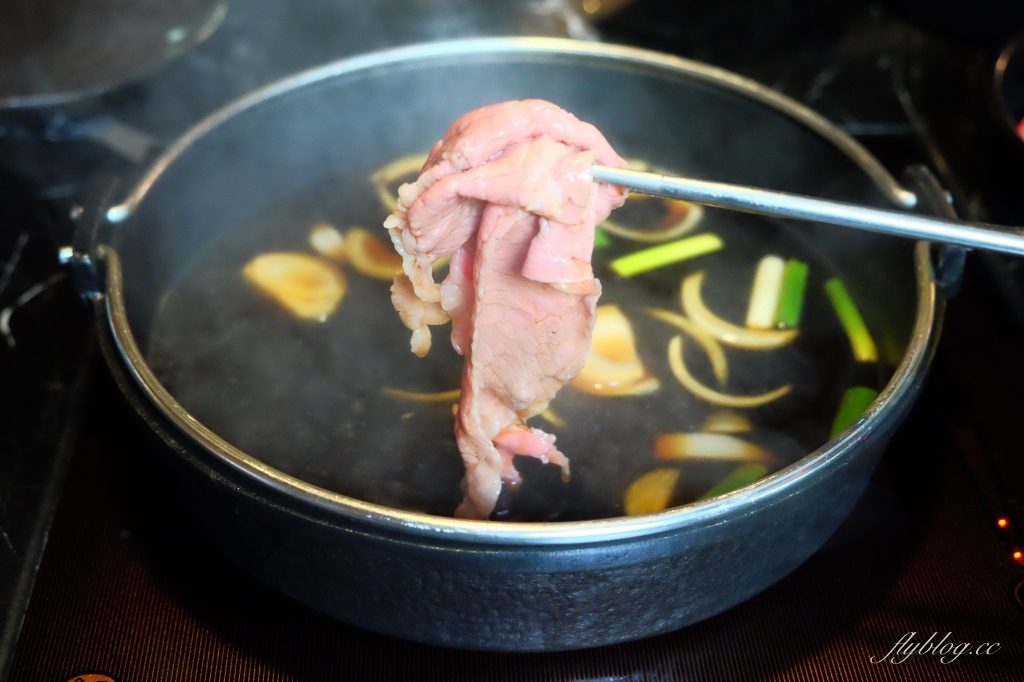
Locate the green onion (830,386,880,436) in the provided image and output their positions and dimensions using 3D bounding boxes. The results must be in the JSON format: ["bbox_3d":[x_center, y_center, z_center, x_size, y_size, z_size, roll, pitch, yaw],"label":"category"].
[{"bbox_3d":[0.101,0.028,0.340,0.009,0.009,0.038,15,42,17],"label":"green onion"}]

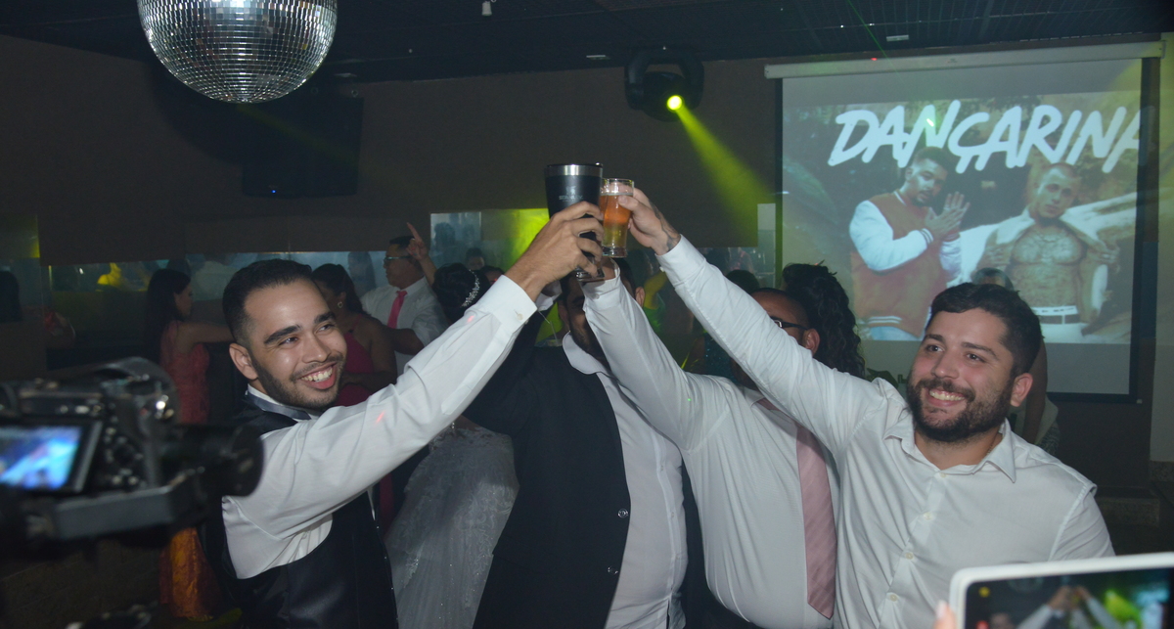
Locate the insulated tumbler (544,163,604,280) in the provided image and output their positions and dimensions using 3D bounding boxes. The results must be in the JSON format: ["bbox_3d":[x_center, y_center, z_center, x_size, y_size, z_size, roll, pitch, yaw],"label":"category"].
[{"bbox_3d":[-0.020,-0.148,1.535,0.088,0.156,0.088,-1,5,0],"label":"insulated tumbler"}]

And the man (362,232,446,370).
[{"bbox_3d":[-0.900,0.498,5.045,0.540,1.770,0.420,2,6,27],"label":"man"}]

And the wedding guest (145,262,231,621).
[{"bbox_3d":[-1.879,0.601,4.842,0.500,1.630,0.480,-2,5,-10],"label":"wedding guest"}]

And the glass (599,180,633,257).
[{"bbox_3d":[0.044,-0.148,1.560,0.057,0.121,0.057,-1,5,0],"label":"glass"}]

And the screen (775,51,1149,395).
[{"bbox_3d":[2.256,-0.542,6.278,2.223,2.103,0.080,1,5,18],"label":"screen"}]

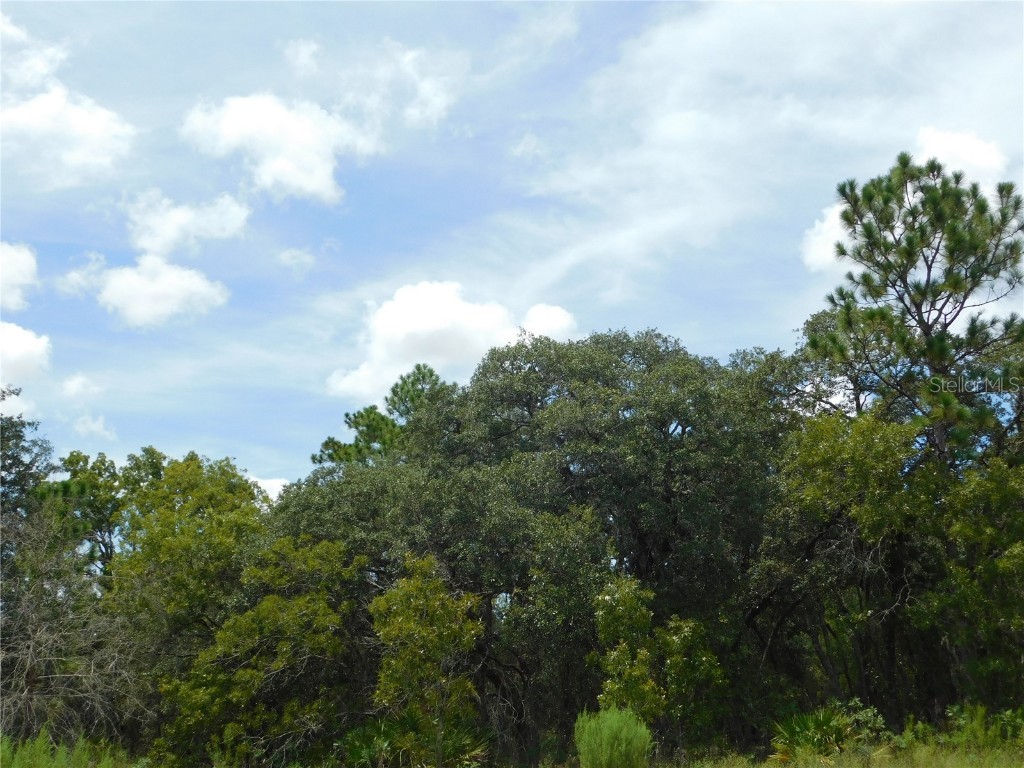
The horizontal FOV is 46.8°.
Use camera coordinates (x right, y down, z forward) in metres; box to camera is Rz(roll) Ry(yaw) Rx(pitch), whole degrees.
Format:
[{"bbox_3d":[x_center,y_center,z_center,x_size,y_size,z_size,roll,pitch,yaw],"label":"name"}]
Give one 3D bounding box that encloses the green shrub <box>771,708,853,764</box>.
[{"bbox_3d":[5.550,6.507,22.000,1.500,1.000,1.300,-3,-14,13],"label":"green shrub"}]

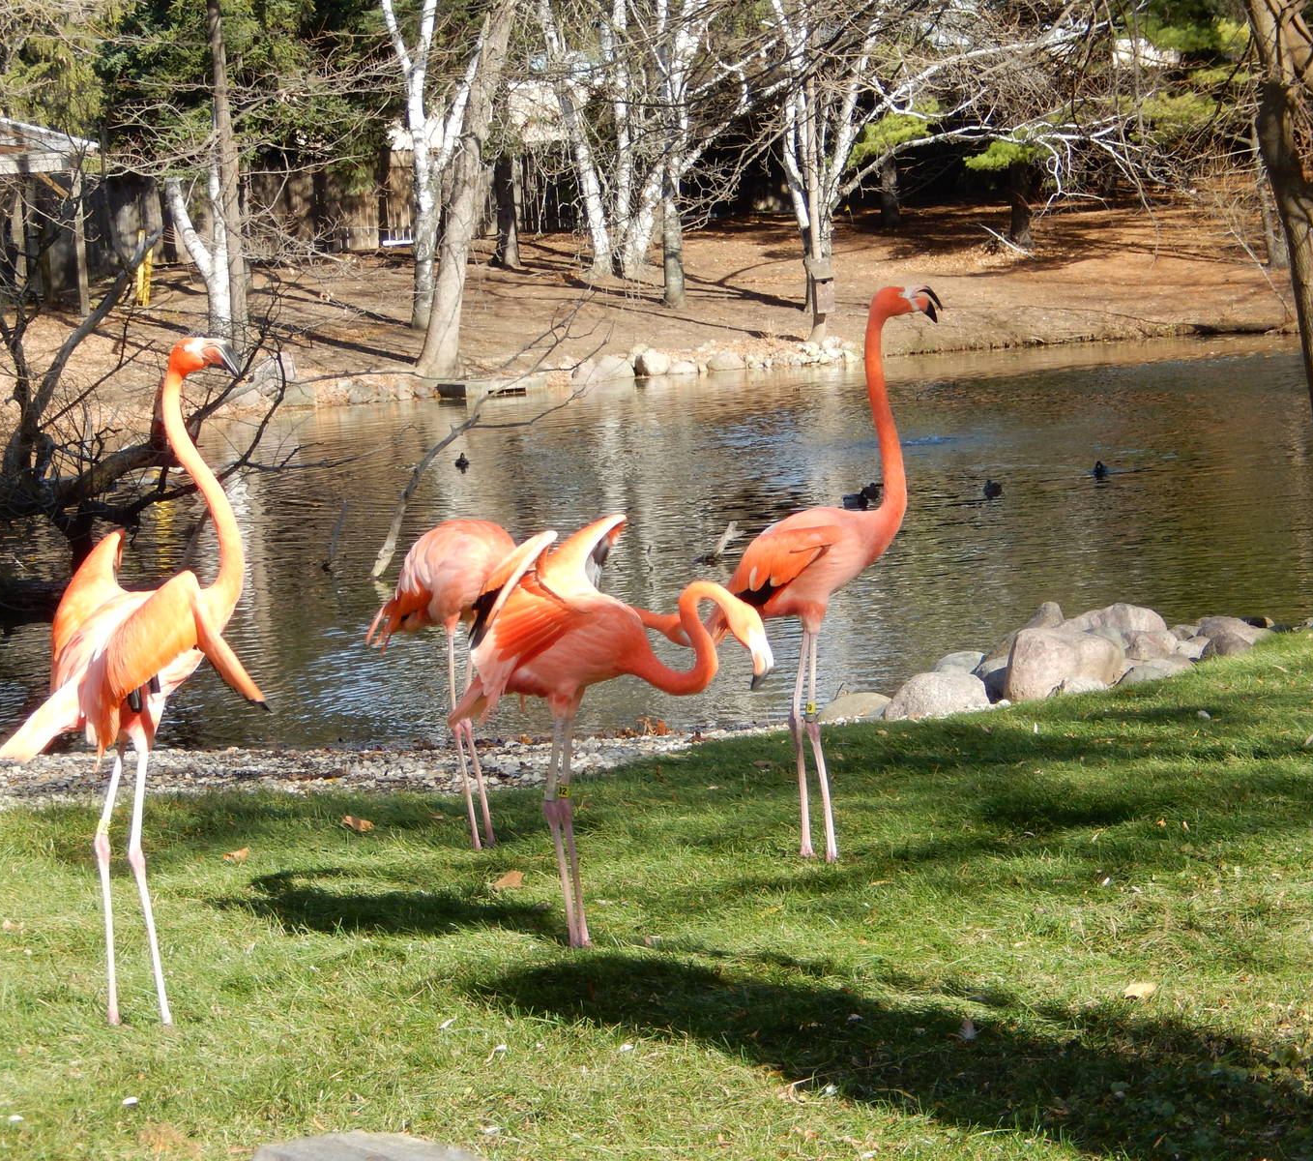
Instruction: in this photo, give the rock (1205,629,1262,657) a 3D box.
[{"bbox_3d":[2.177,0.239,17.700,0.210,0.110,0.180,-4,4,0],"label":"rock"}]

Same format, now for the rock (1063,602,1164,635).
[{"bbox_3d":[1.702,0.169,17.500,0.390,0.190,0.300,-4,4,0],"label":"rock"}]

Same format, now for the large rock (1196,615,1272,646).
[{"bbox_3d":[2.214,0.195,18.000,0.280,0.130,0.240,-4,4,0],"label":"large rock"}]

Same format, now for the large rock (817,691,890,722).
[{"bbox_3d":[0.636,0.411,15.200,0.240,0.110,0.180,-2,4,0],"label":"large rock"}]

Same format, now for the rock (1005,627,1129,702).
[{"bbox_3d":[1.443,0.297,16.500,0.420,0.250,0.340,-4,4,0],"label":"rock"}]

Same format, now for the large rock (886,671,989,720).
[{"bbox_3d":[0.967,0.401,16.150,0.345,0.165,0.280,-4,4,0],"label":"large rock"}]

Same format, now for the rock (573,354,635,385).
[{"bbox_3d":[-0.576,-2.337,52.000,0.680,0.360,0.500,-2,4,0],"label":"rock"}]

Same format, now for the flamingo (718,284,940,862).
[{"bbox_3d":[0.410,-0.016,11.100,0.550,1.370,0.280,-2,4,0],"label":"flamingo"}]

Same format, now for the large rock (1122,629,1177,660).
[{"bbox_3d":[1.685,0.225,16.000,0.200,0.125,0.170,-2,4,0],"label":"large rock"}]

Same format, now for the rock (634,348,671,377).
[{"bbox_3d":[-0.040,-2.411,52.000,0.400,0.320,0.340,-4,4,0],"label":"rock"}]

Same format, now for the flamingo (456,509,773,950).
[{"bbox_3d":[-0.093,0.318,9.850,0.670,0.910,0.400,-1,4,18],"label":"flamingo"}]

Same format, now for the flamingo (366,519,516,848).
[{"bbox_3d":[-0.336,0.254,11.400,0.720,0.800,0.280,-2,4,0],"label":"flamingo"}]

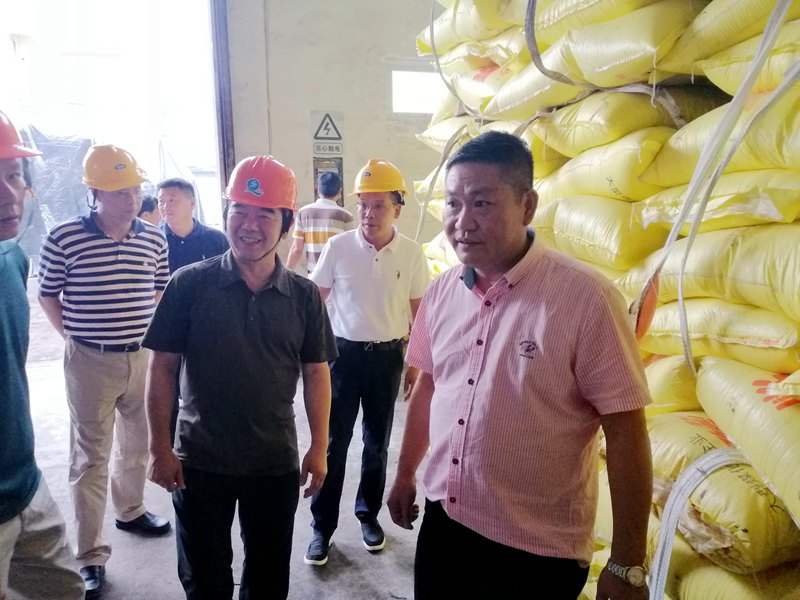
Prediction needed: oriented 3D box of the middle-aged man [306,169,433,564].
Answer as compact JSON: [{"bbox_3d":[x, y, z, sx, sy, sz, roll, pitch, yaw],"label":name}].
[{"bbox_3d":[-0.139,0.290,2.641,0.540,1.760,0.400,-1,11,-7],"label":"middle-aged man"}]

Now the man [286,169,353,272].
[{"bbox_3d":[-0.607,-0.109,4.815,0.550,1.730,0.420,1,11,7],"label":"man"}]

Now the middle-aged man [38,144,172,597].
[{"bbox_3d":[-1.228,0.287,2.549,0.550,1.800,0.440,-8,14,-37],"label":"middle-aged man"}]

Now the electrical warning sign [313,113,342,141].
[{"bbox_3d":[-0.651,-1.559,5.400,0.270,0.250,0.030,-2,11,-9],"label":"electrical warning sign"}]

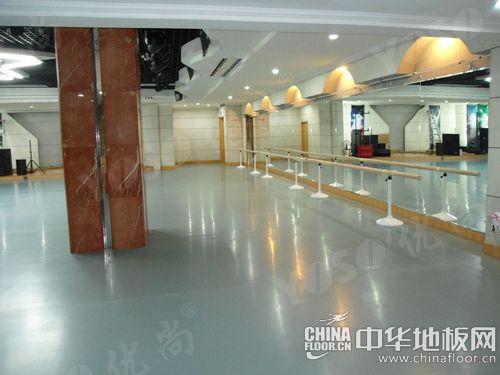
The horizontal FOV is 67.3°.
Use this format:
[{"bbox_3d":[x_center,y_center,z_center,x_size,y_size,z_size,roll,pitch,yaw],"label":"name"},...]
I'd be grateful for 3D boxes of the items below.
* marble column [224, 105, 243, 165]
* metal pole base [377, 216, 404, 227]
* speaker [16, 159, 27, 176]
[{"bbox_3d":[-0.828,-2.656,19.038,0.920,3.030,0.700,-3,8,-12],"label":"marble column"},{"bbox_3d":[2.344,0.539,6.266,0.430,0.100,0.430,-3,8,-12],"label":"metal pole base"},{"bbox_3d":[-8.832,-0.768,14.491,0.330,0.610,0.320,-6,9,-28],"label":"speaker"}]

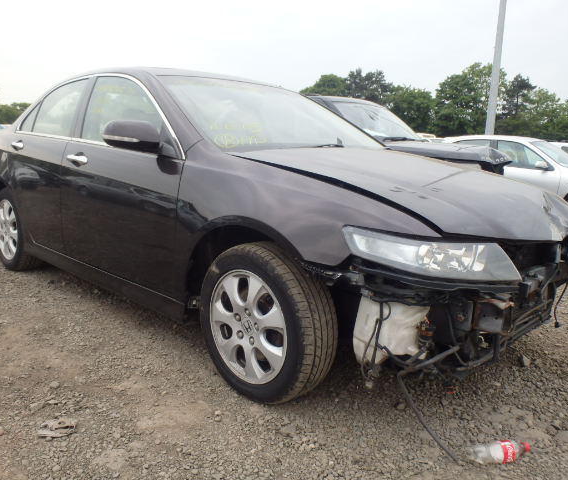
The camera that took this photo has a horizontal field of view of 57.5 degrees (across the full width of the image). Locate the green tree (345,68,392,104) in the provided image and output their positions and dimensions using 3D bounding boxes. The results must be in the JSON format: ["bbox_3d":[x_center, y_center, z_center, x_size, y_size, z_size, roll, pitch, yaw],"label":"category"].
[{"bbox_3d":[7.287,-11.604,45.695,4.170,6.750,3.960,3,12,8],"label":"green tree"}]

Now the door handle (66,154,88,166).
[{"bbox_3d":[-1.116,-0.430,2.801,0.220,0.055,0.055,12,16,43],"label":"door handle"}]

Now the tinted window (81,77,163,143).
[{"bbox_3d":[-0.844,-0.685,2.732,0.939,0.439,0.080,12,-4,43],"label":"tinted window"}]

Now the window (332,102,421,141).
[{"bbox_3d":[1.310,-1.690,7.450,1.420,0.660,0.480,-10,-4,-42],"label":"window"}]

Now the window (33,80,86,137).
[{"bbox_3d":[-1.404,-0.828,3.265,0.587,0.388,0.080,12,-4,43],"label":"window"}]

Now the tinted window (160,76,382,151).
[{"bbox_3d":[0.001,-0.705,2.919,1.340,0.140,0.872,-9,44,-45],"label":"tinted window"}]

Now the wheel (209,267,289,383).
[{"bbox_3d":[-0.089,0.331,2.094,0.460,0.460,0.170,12,16,43],"label":"wheel"}]

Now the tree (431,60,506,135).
[{"bbox_3d":[14.908,-10.973,42.721,5.840,7.000,5.550,5,12,18],"label":"tree"}]

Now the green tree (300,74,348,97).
[{"bbox_3d":[3.798,-12.399,50.697,5.000,7.308,5.000,3,11,4],"label":"green tree"}]

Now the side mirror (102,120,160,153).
[{"bbox_3d":[-0.641,-0.440,2.226,0.130,0.150,0.240,12,16,43],"label":"side mirror"}]

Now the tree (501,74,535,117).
[{"bbox_3d":[22.526,-12.114,50.752,3.800,7.888,3.800,6,12,23],"label":"tree"}]

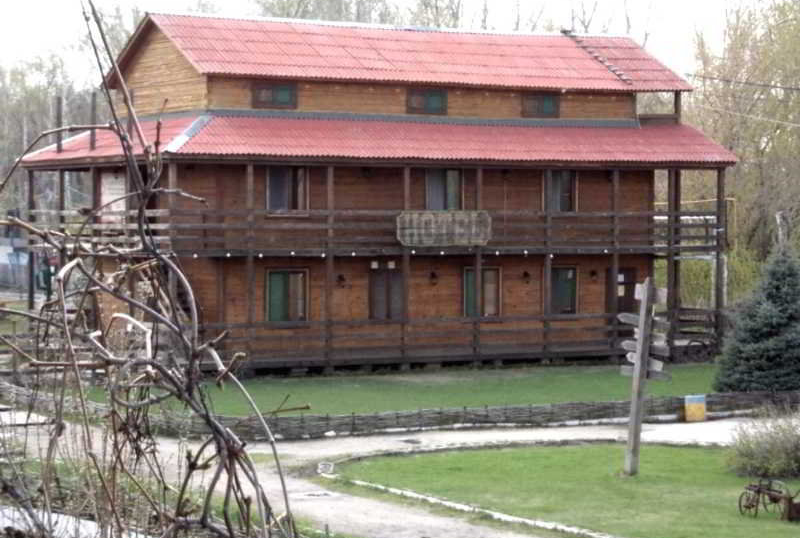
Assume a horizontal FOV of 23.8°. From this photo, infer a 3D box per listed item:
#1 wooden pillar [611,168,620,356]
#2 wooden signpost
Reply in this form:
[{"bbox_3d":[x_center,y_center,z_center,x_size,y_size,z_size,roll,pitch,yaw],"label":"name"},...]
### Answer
[{"bbox_3d":[6.207,-0.191,54.623,0.140,5.435,0.140,-1,2,-28],"label":"wooden pillar"},{"bbox_3d":[3.565,1.585,28.002,0.700,2.900,0.300,5,1,-6],"label":"wooden signpost"}]

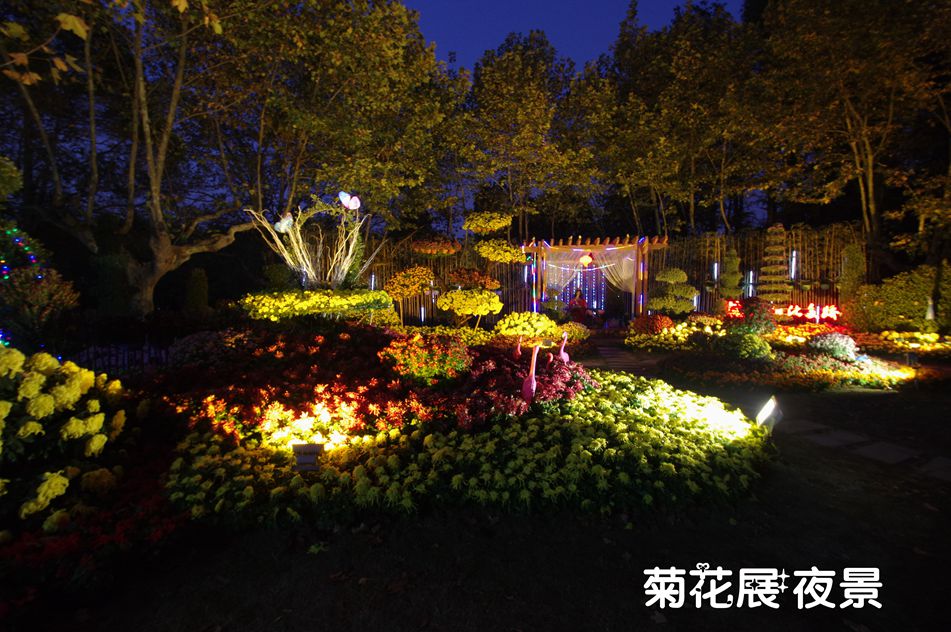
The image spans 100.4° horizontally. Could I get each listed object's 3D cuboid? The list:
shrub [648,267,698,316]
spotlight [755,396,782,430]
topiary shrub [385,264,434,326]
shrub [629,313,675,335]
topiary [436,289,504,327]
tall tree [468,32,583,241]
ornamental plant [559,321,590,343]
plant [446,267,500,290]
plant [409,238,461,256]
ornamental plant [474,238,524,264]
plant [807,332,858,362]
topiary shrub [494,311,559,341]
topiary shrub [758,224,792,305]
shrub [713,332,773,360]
[{"bbox_3d":[5.403,-0.655,10.800,1.260,1.360,1.120,2,5,26],"label":"shrub"},{"bbox_3d":[2.739,0.911,3.700,0.170,0.280,0.260,25,16,26],"label":"spotlight"},{"bbox_3d":[-1.501,-0.473,9.000,1.100,1.390,1.000,0,4,0],"label":"topiary shrub"},{"bbox_3d":[4.313,0.208,9.700,1.030,0.560,0.980,2,5,24],"label":"shrub"},{"bbox_3d":[-0.114,-0.193,9.000,1.500,0.820,1.250,0,5,-1],"label":"topiary"},{"bbox_3d":[2.148,-5.850,17.013,4.900,12.040,4.900,0,4,0],"label":"tall tree"},{"bbox_3d":[2.126,0.355,8.500,0.700,0.520,0.700,0,4,0],"label":"ornamental plant"},{"bbox_3d":[-0.072,-0.876,9.500,1.300,0.520,1.100,0,5,0],"label":"plant"},{"bbox_3d":[-1.015,-1.696,9.800,1.220,0.440,1.100,0,4,0],"label":"plant"},{"bbox_3d":[0.576,-1.548,9.500,1.200,0.580,1.050,0,5,3],"label":"ornamental plant"},{"bbox_3d":[6.133,0.542,6.800,0.720,0.520,0.700,0,4,0],"label":"plant"},{"bbox_3d":[0.954,0.178,7.400,1.150,0.560,1.100,0,4,0],"label":"topiary shrub"},{"bbox_3d":[7.959,-1.183,10.501,0.740,2.450,0.740,0,4,0],"label":"topiary shrub"},{"bbox_3d":[4.790,0.565,7.100,0.930,0.520,0.880,3,6,34],"label":"shrub"}]

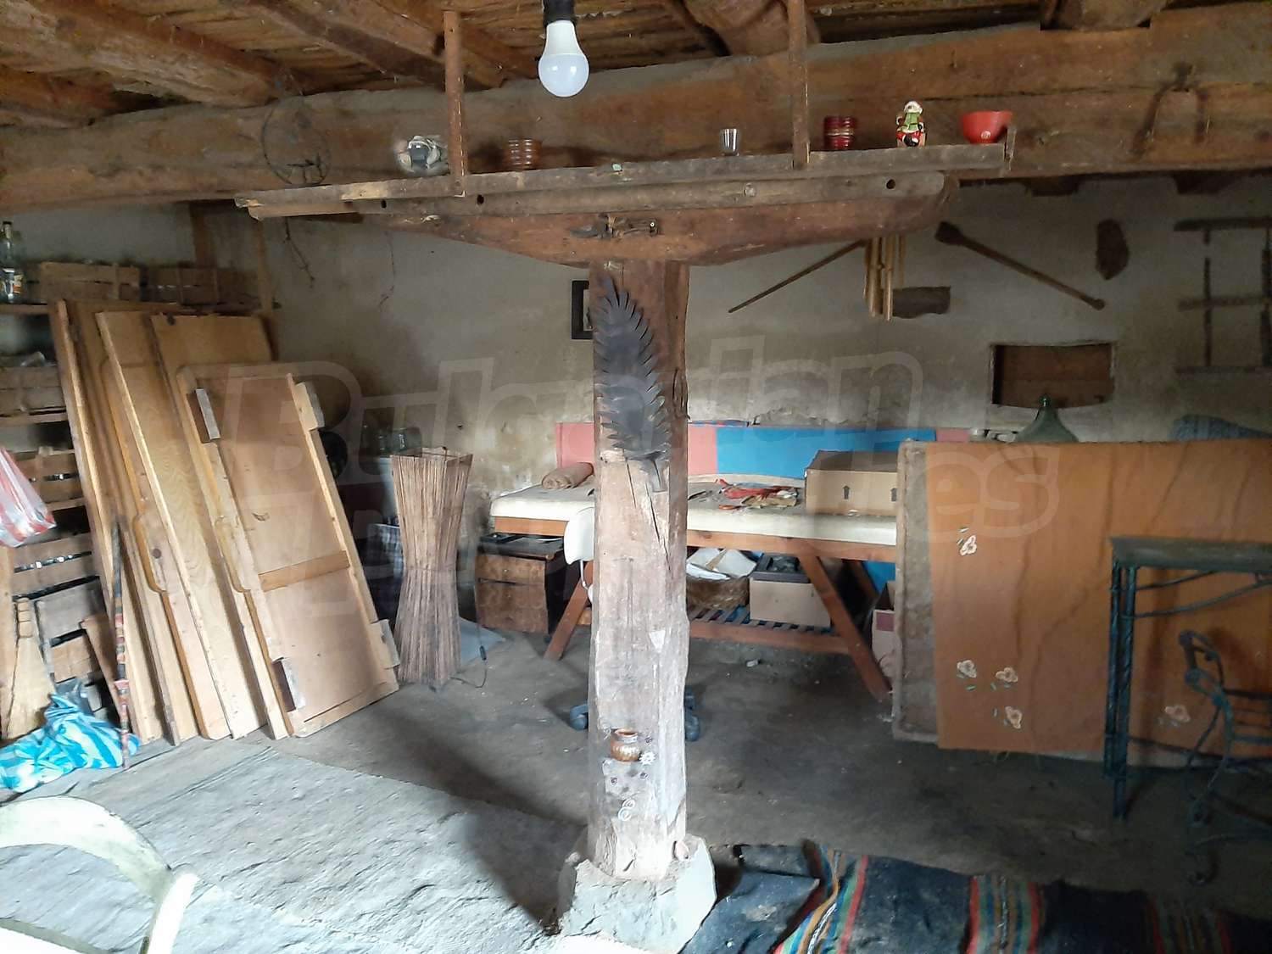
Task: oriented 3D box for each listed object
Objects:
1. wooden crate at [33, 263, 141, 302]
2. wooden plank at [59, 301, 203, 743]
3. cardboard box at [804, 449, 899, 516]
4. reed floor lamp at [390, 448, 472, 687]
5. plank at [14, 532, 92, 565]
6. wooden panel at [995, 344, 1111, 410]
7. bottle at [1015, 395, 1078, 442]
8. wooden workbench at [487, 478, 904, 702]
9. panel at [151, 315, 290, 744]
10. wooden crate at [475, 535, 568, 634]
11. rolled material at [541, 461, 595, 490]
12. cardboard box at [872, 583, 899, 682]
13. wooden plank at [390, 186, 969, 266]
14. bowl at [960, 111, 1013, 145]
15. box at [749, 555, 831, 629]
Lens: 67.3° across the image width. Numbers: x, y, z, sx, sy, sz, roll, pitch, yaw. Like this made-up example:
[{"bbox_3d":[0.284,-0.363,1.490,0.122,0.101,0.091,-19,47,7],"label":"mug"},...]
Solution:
[{"bbox_3d":[-2.293,-0.771,3.835,0.280,0.140,0.460,3,8,20],"label":"wooden crate"},{"bbox_3d":[-1.805,0.140,3.703,0.035,1.629,0.560,-9,2,26],"label":"wooden plank"},{"bbox_3d":[1.008,0.033,4.068,0.500,0.230,0.360,2,7,21],"label":"cardboard box"},{"bbox_3d":[-0.885,0.402,4.140,0.270,0.990,0.270,3,7,26],"label":"reed floor lamp"},{"bbox_3d":[-2.245,0.282,3.700,0.020,0.085,0.400,3,8,20],"label":"plank"},{"bbox_3d":[2.030,-0.492,4.654,0.560,0.320,0.040,3,8,20],"label":"wooden panel"},{"bbox_3d":[1.763,-0.108,4.134,0.350,0.500,0.350,3,8,20],"label":"bottle"},{"bbox_3d":[0.484,0.457,4.641,2.100,0.760,0.980,2,7,21],"label":"wooden workbench"},{"bbox_3d":[-1.460,0.154,3.784,0.030,1.640,0.530,-18,-2,26],"label":"panel"},{"bbox_3d":[-0.580,0.558,5.136,0.430,0.450,0.360,3,7,22],"label":"wooden crate"},{"bbox_3d":[-0.346,-0.029,5.149,0.120,0.115,0.580,2,7,21],"label":"rolled material"},{"bbox_3d":[1.280,0.682,4.243,0.380,0.390,0.300,3,8,20],"label":"cardboard box"},{"bbox_3d":[0.041,-0.597,2.320,1.400,0.185,0.200,3,8,20],"label":"wooden plank"},{"bbox_3d":[0.723,-0.719,1.966,0.112,0.072,0.112,3,8,20],"label":"bowl"},{"bbox_3d":[0.742,0.515,4.417,0.360,0.235,0.350,3,8,20],"label":"box"}]

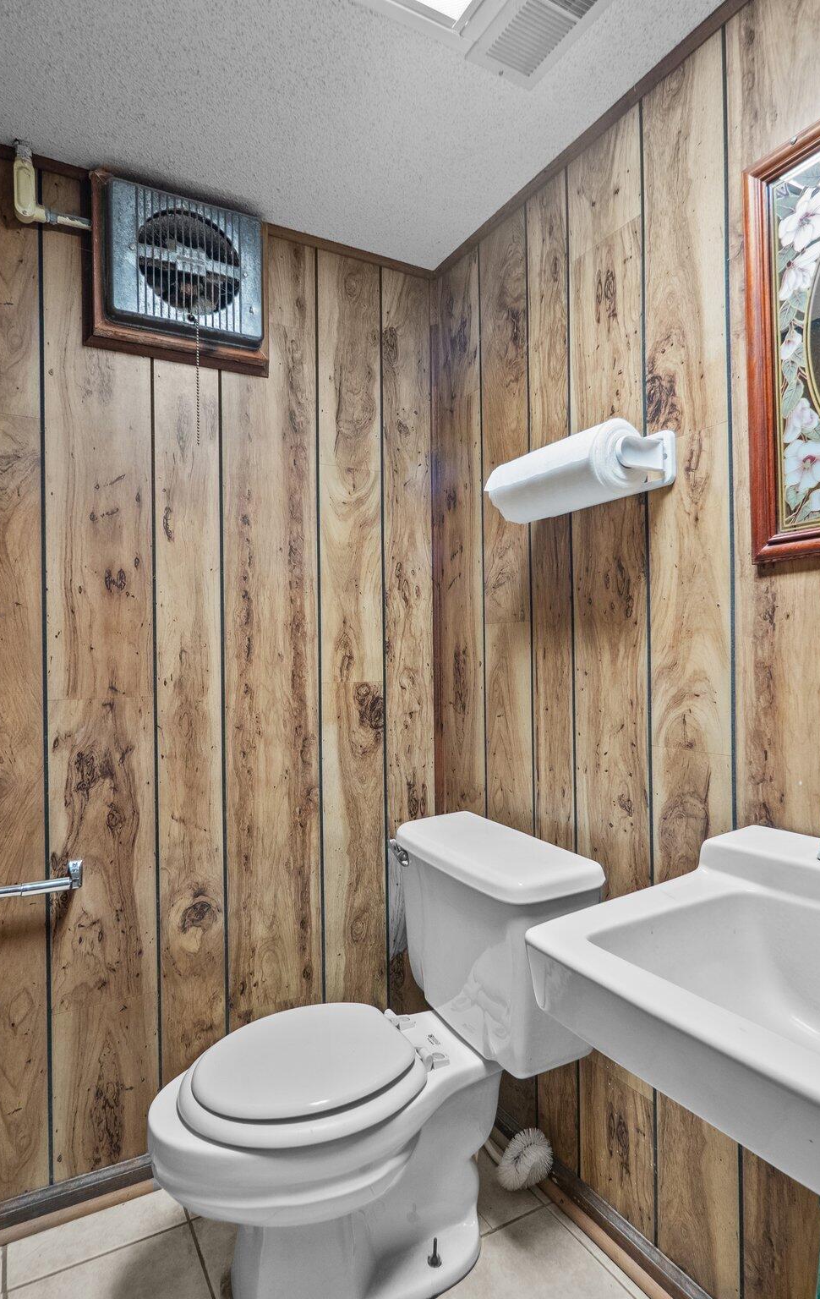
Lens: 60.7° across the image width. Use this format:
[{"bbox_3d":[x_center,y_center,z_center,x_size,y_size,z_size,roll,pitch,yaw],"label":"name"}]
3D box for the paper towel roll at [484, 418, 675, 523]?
[{"bbox_3d":[0.281,-0.313,1.229,0.162,0.117,0.328,0,-1,-29],"label":"paper towel roll"}]

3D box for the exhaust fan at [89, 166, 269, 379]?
[{"bbox_3d":[-0.461,-0.764,1.434,0.373,0.321,0.088,0,-1,-29],"label":"exhaust fan"}]

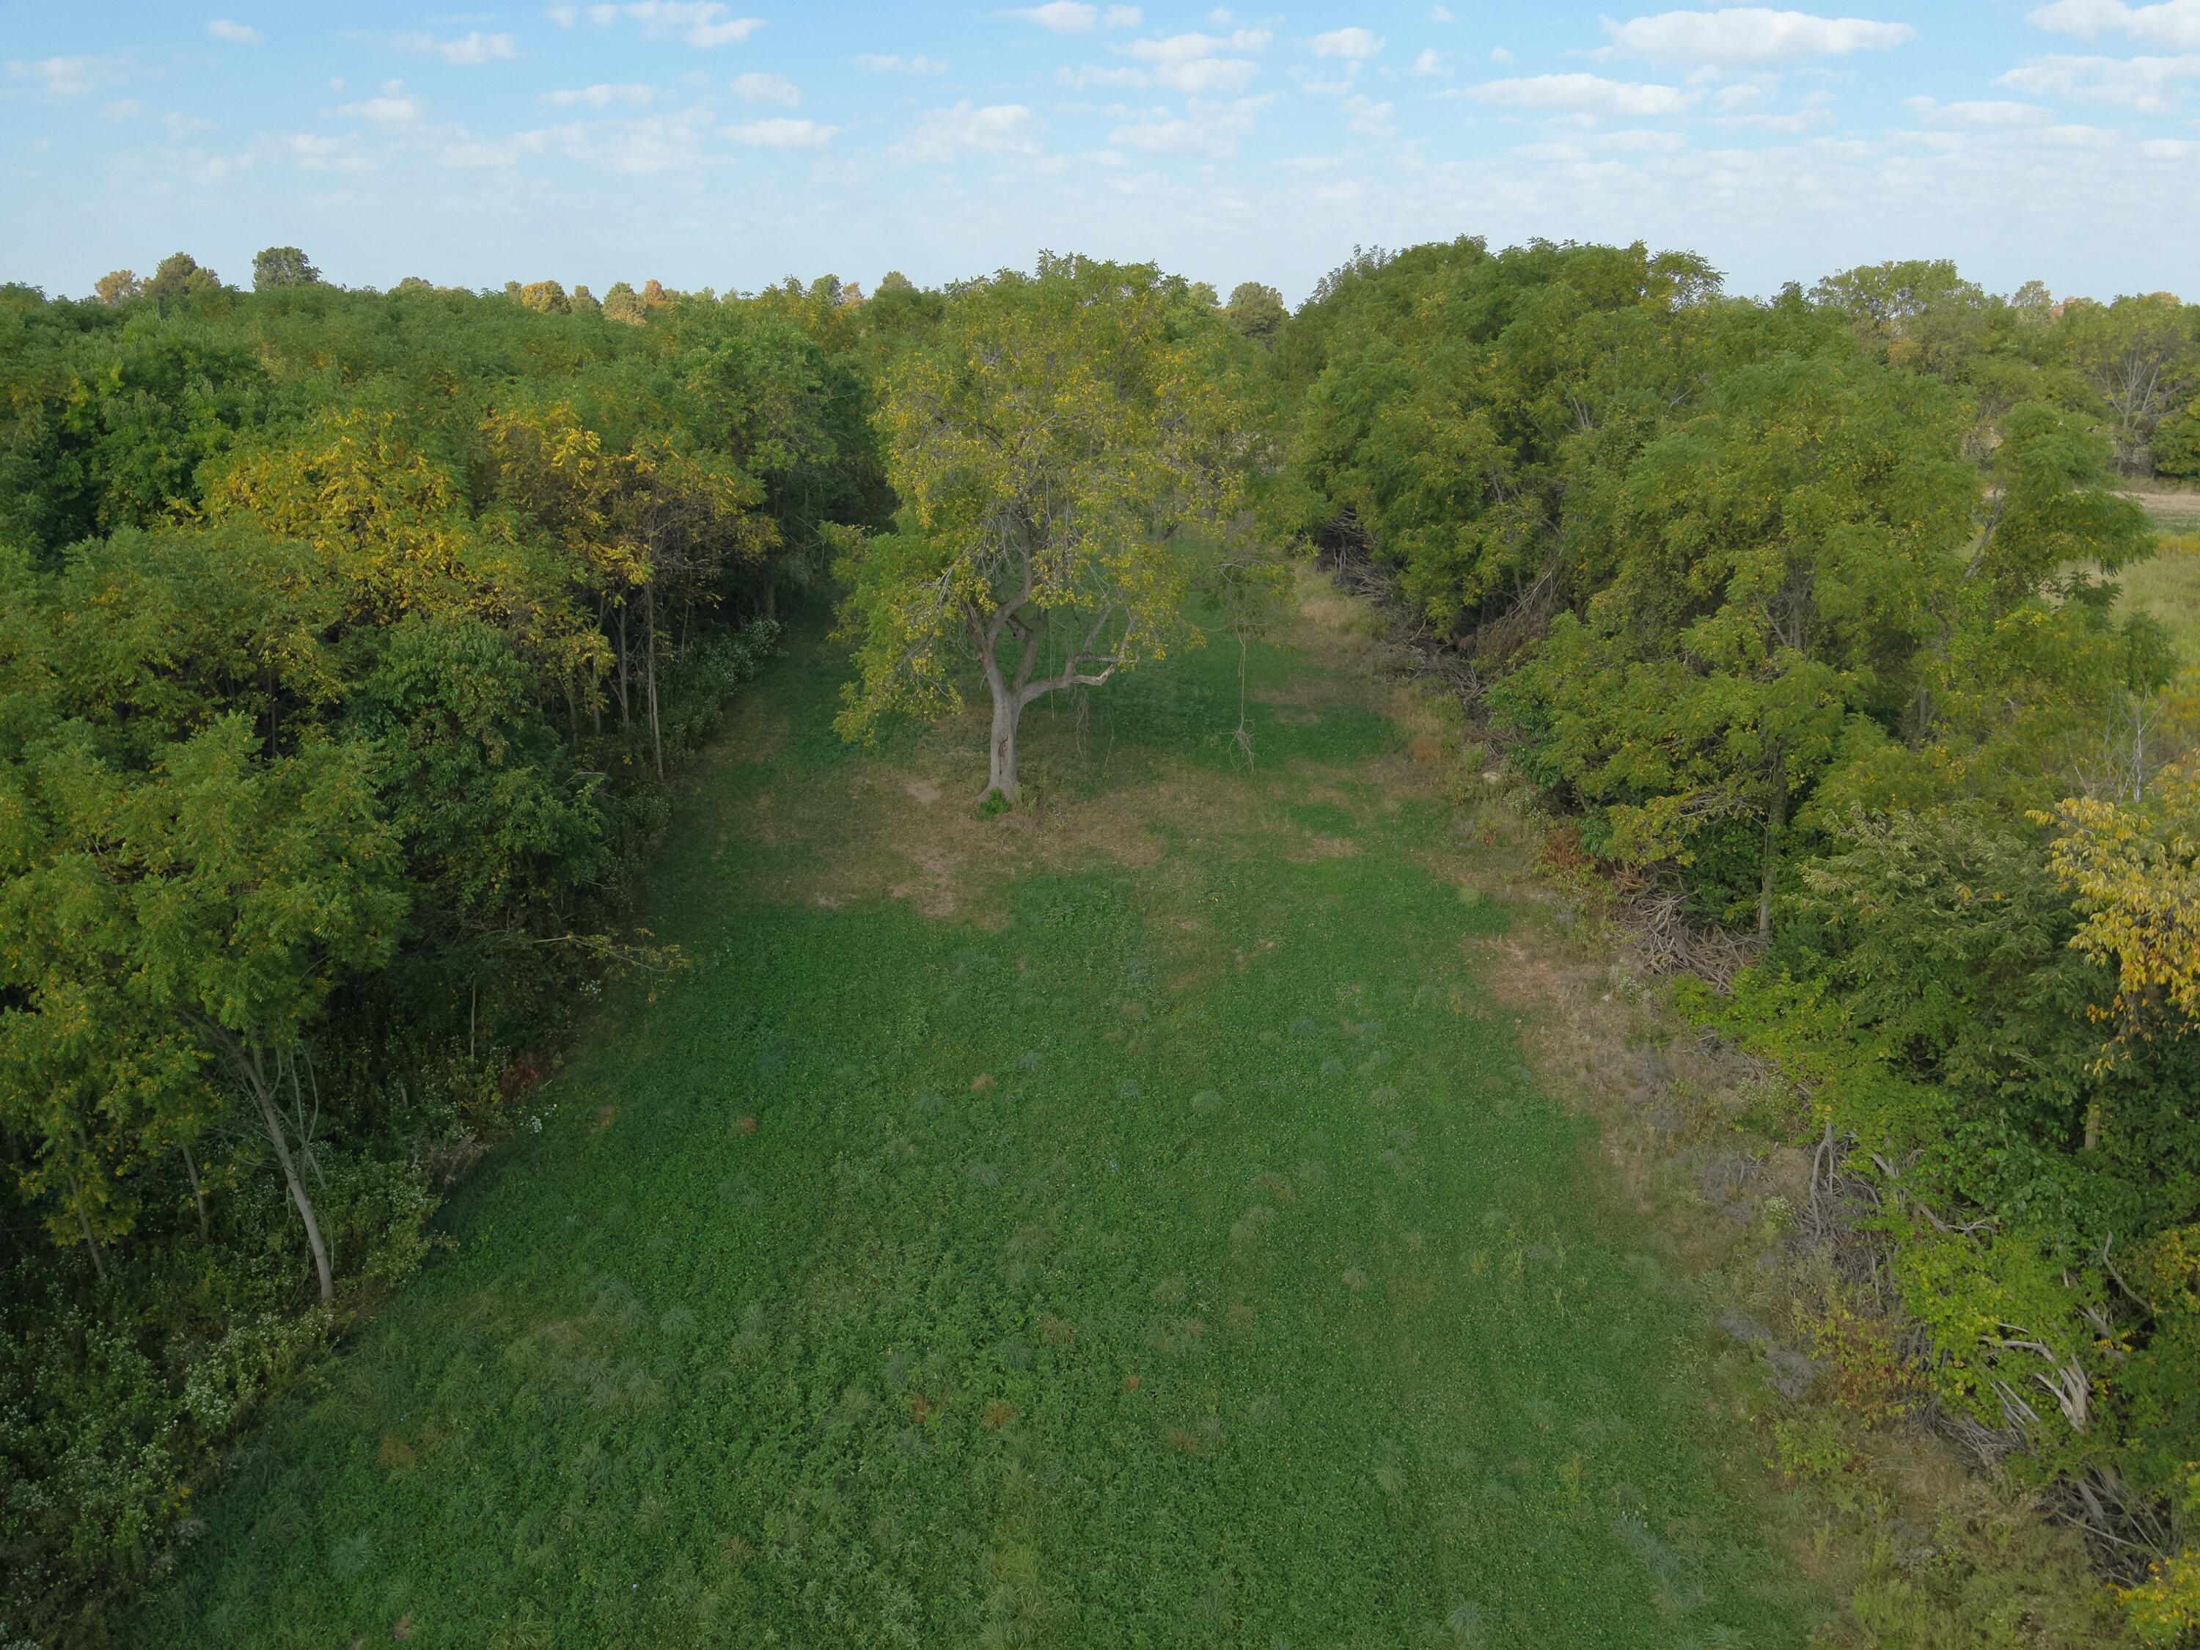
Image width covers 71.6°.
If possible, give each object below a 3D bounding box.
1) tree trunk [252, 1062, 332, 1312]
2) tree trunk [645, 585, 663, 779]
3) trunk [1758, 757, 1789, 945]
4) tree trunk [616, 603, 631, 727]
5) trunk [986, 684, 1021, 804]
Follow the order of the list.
[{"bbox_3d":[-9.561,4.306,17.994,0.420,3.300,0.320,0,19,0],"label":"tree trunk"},{"bbox_3d":[-10.854,-3.355,37.029,0.220,5.110,0.220,0,19,0],"label":"tree trunk"},{"bbox_3d":[12.554,0.507,28.321,0.360,3.680,0.340,0,19,0],"label":"trunk"},{"bbox_3d":[-12.703,-3.971,40.337,0.190,3.770,0.190,0,19,0],"label":"tree trunk"},{"bbox_3d":[-2.376,-2.055,37.182,0.800,2.960,0.750,0,19,0],"label":"trunk"}]

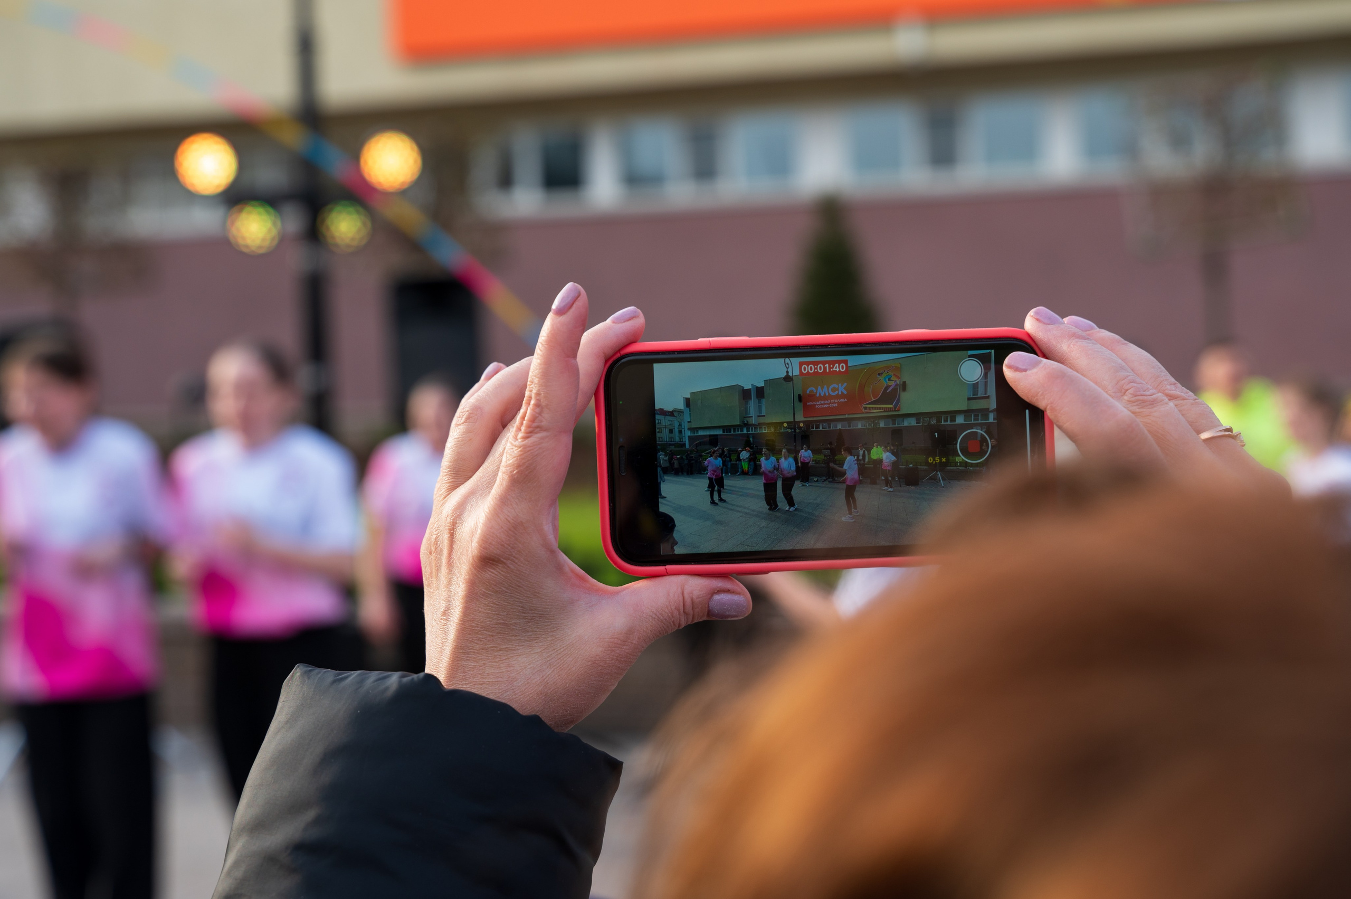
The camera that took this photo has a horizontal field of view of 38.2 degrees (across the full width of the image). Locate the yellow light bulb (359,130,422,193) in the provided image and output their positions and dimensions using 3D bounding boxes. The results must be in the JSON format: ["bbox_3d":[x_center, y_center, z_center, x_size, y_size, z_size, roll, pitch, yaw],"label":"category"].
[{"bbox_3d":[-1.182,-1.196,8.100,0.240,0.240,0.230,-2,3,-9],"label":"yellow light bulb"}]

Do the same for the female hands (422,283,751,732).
[{"bbox_3d":[-0.028,0.018,0.648,0.108,0.147,0.092,-2,3,6],"label":"female hands"}]

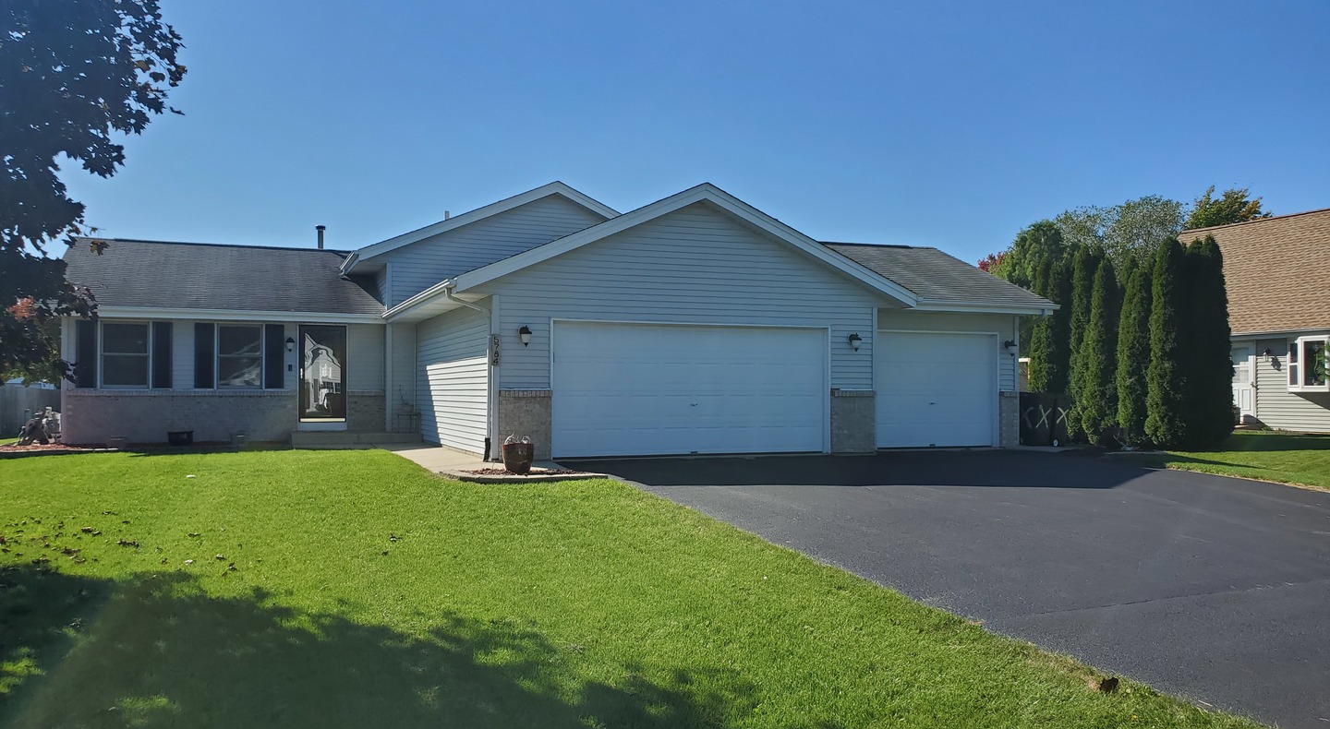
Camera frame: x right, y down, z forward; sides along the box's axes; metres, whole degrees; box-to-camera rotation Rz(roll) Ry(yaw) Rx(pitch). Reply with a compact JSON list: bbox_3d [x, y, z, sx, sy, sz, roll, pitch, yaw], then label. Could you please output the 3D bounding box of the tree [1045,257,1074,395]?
[{"bbox_3d":[8.880,-0.379,22.513,0.749,4.101,0.749,0,-2,-23],"label":"tree"}]

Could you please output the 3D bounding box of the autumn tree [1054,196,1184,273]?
[{"bbox_3d":[17.761,-2.270,38.892,5.400,8.647,5.400,0,-2,-23],"label":"autumn tree"}]

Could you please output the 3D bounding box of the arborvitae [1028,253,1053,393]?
[{"bbox_3d":[8.657,-0.425,23.040,0.742,4.220,0.742,0,-2,-23],"label":"arborvitae"}]

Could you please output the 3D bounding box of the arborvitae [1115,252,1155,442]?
[{"bbox_3d":[9.681,-0.324,20.627,0.815,3.891,0.815,0,-2,-23],"label":"arborvitae"}]

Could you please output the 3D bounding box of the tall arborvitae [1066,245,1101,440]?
[{"bbox_3d":[9.151,-0.479,21.877,0.819,4.267,0.819,0,-2,-23],"label":"tall arborvitae"}]

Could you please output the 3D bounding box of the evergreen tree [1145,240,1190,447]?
[{"bbox_3d":[9.996,-0.438,19.890,0.889,4.082,0.889,0,-2,-23],"label":"evergreen tree"}]

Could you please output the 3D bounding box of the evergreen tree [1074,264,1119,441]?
[{"bbox_3d":[9.343,-0.324,21.424,0.869,3.933,0.869,0,-2,-23],"label":"evergreen tree"}]

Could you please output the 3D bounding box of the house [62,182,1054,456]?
[{"bbox_3d":[-3.203,-1.240,21.815,17.700,5.860,14.250,0,-2,-23],"label":"house"}]

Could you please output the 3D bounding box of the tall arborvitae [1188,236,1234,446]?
[{"bbox_3d":[10.358,-0.436,19.037,0.930,4.033,0.930,0,-2,-23],"label":"tall arborvitae"}]

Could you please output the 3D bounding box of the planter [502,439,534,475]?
[{"bbox_3d":[-2.021,1.265,13.734,0.430,0.440,0.430,0,-2,-23],"label":"planter"}]

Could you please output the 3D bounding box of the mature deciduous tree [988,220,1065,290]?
[{"bbox_3d":[12.041,-1.434,32.916,3.200,6.711,3.200,0,-2,-23],"label":"mature deciduous tree"}]

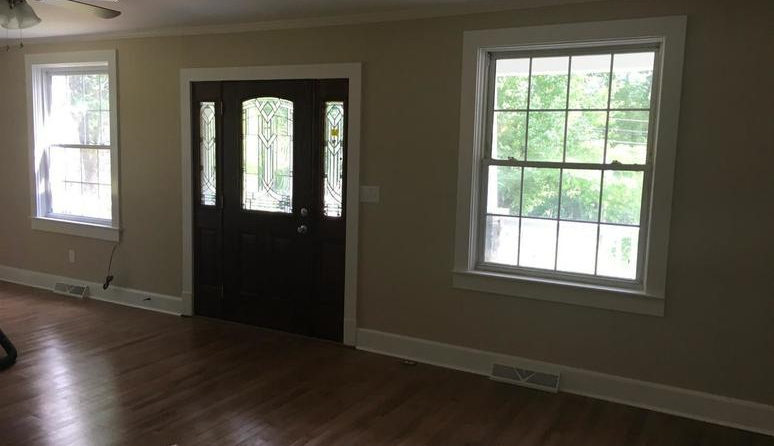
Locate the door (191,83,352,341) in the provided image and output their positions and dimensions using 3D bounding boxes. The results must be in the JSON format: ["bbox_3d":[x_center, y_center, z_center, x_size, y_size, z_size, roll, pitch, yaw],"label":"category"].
[{"bbox_3d":[-0.993,-0.121,5.324,1.584,2.045,0.070,5,8,28],"label":"door"}]

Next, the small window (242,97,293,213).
[{"bbox_3d":[-0.969,-0.550,5.259,0.511,0.917,0.030,5,8,28],"label":"small window"}]

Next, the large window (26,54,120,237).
[{"bbox_3d":[-3.050,-0.763,6.386,1.333,1.776,0.150,5,8,28],"label":"large window"}]

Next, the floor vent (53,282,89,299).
[{"bbox_3d":[-3.178,0.658,6.504,0.460,0.120,0.050,5,8,28],"label":"floor vent"}]

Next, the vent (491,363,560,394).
[{"bbox_3d":[0.917,1.032,4.316,0.458,0.120,0.050,5,8,28],"label":"vent"}]

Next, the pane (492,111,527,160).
[{"bbox_3d":[0.833,-0.590,4.397,0.236,0.330,0.020,5,8,28],"label":"pane"}]

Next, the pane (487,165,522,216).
[{"bbox_3d":[0.799,-0.215,4.397,0.240,0.333,0.020,5,8,28],"label":"pane"}]

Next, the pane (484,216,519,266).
[{"bbox_3d":[0.790,0.118,4.437,0.242,0.336,0.020,5,8,28],"label":"pane"}]

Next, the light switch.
[{"bbox_3d":[-0.128,-0.210,4.795,0.166,0.120,0.010,5,8,28],"label":"light switch"}]

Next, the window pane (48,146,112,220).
[{"bbox_3d":[-3.044,-0.401,6.467,0.999,0.679,0.025,5,8,28],"label":"window pane"}]

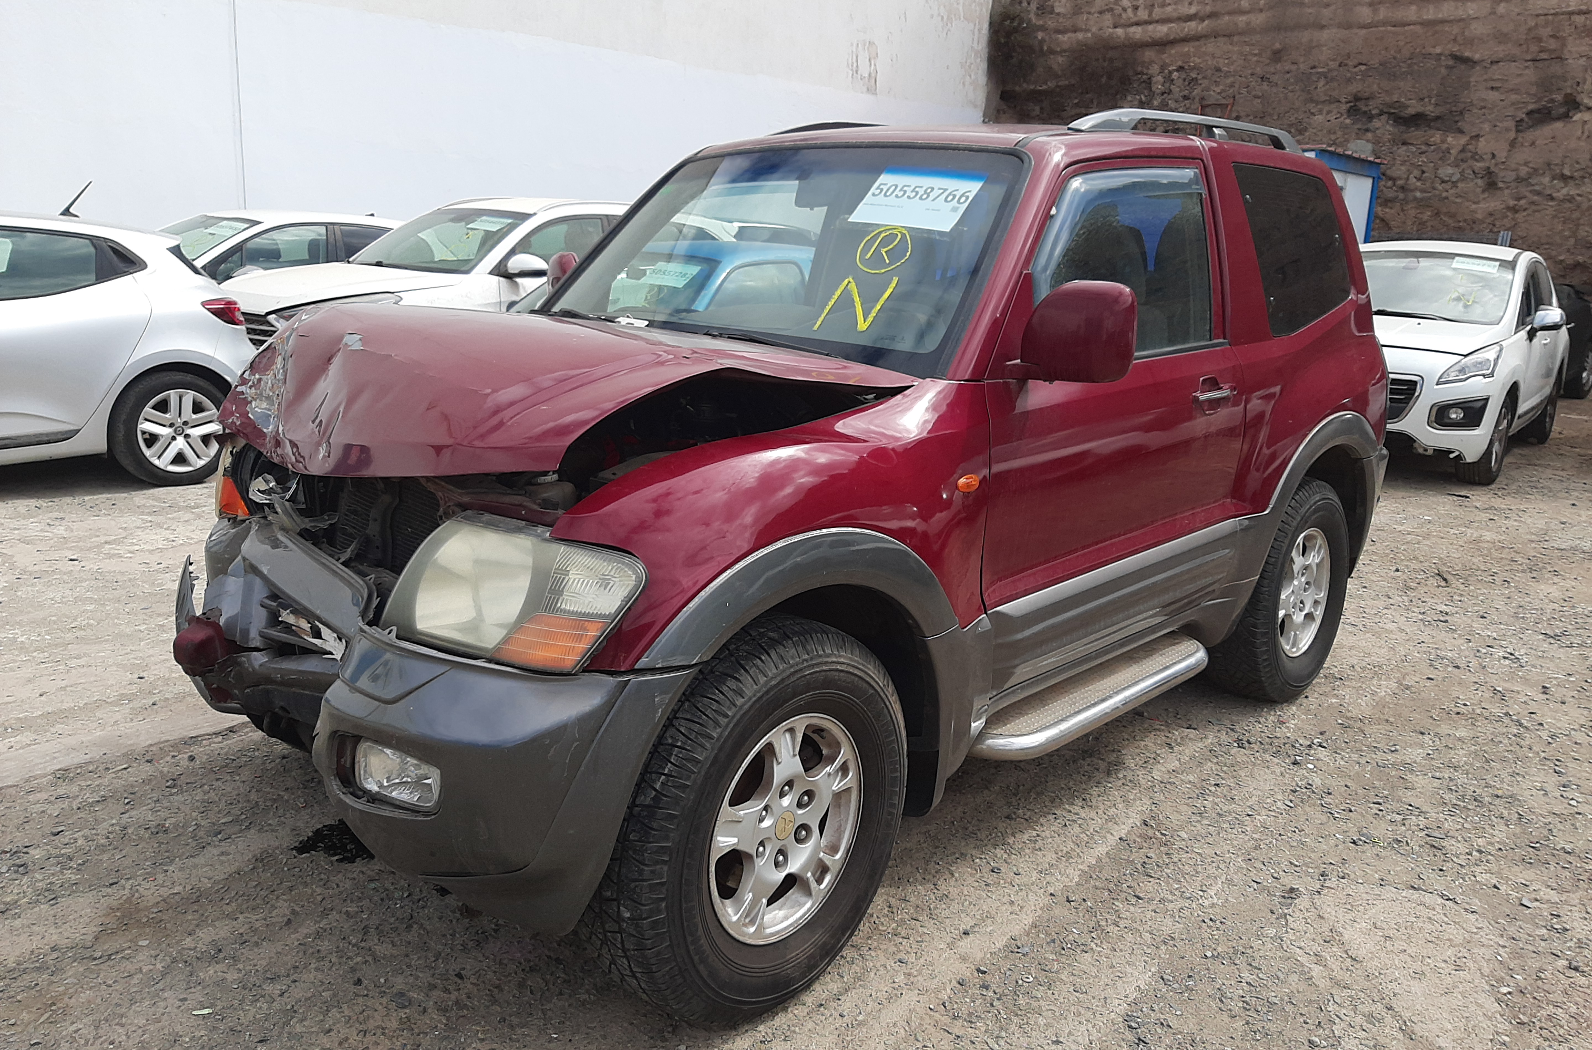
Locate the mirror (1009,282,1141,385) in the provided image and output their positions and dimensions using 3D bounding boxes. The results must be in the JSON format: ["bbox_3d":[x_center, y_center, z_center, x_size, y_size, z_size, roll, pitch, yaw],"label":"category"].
[{"bbox_3d":[0.575,-0.411,2.518,0.260,0.205,0.170,15,18,41],"label":"mirror"}]

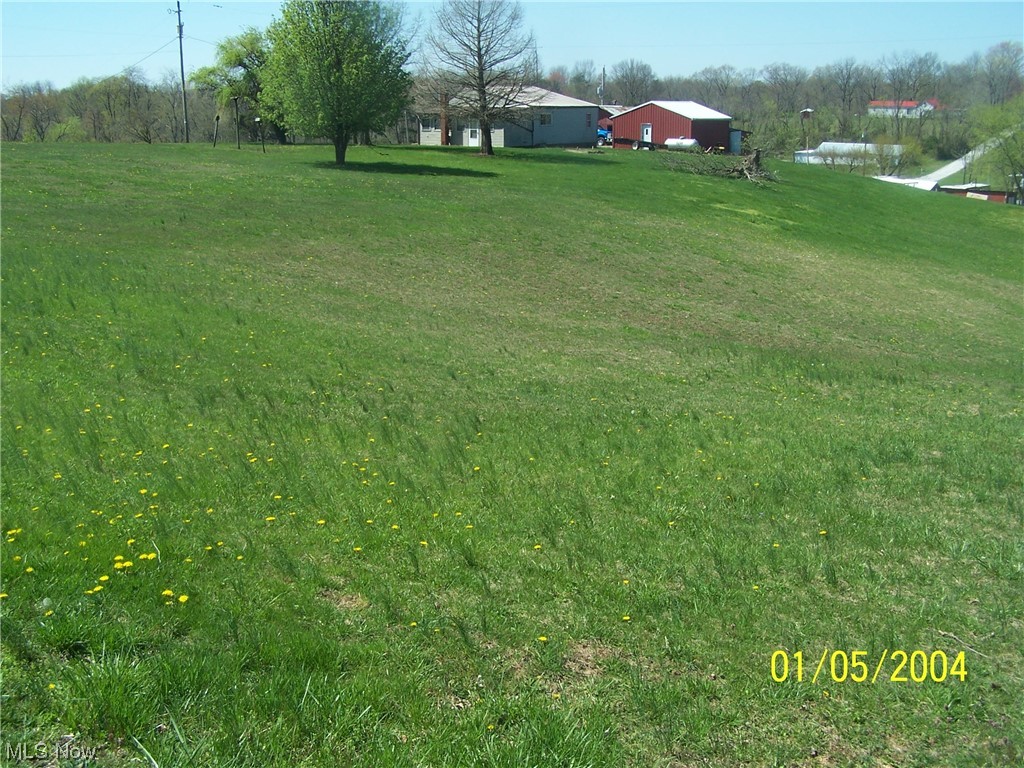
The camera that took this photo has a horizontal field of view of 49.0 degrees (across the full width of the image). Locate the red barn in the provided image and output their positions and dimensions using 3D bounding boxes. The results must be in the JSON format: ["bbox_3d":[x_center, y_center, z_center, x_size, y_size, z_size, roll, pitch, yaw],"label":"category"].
[{"bbox_3d":[13.813,-22.277,96.925,7.709,4.037,7.945,9,16,33],"label":"red barn"}]

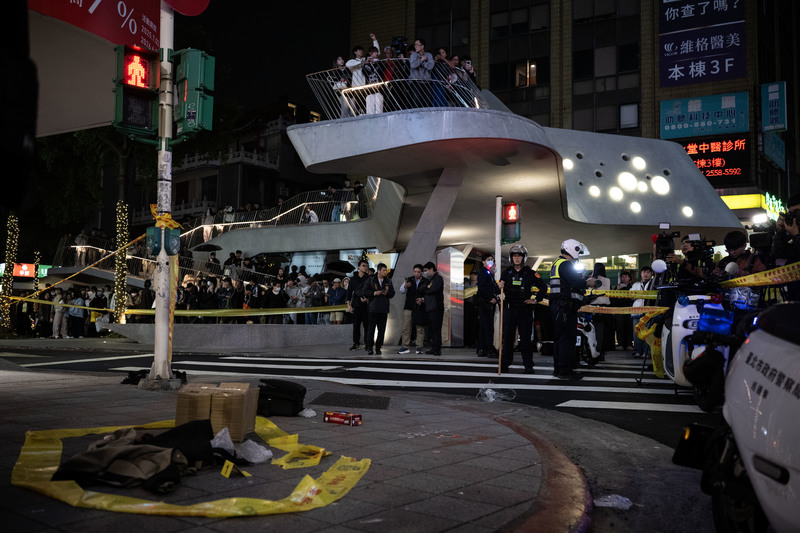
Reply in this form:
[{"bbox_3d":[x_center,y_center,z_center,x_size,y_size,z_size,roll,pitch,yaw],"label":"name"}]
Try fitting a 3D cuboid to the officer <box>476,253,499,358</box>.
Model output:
[{"bbox_3d":[1.496,0.672,11.777,0.360,1.750,0.480,-1,-4,32],"label":"officer"}]

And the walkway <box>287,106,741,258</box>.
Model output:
[{"bbox_3d":[2.750,-1.850,16.200,9.400,2.900,6.800,-1,-4,25],"label":"walkway"}]

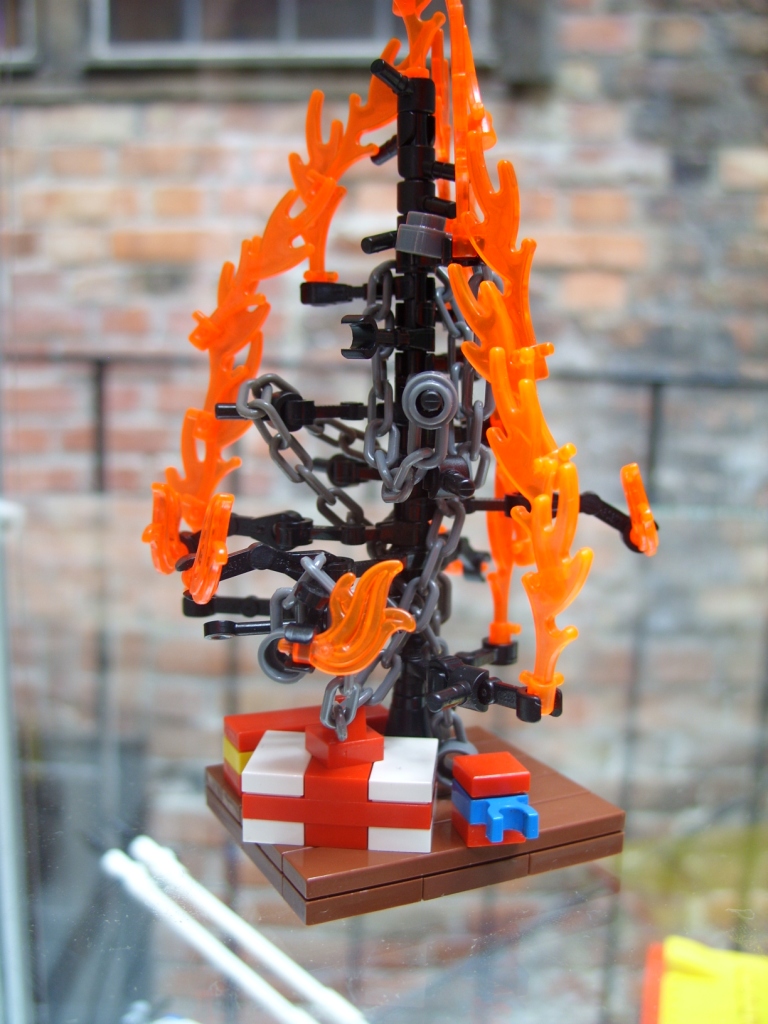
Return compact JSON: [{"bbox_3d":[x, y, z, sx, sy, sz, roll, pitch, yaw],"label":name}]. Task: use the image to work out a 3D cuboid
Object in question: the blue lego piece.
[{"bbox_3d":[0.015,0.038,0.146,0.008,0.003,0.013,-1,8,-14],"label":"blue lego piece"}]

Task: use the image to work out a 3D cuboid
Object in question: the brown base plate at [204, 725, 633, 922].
[{"bbox_3d":[0.003,0.043,0.165,0.048,0.006,0.040,-3,9,-26],"label":"brown base plate"}]

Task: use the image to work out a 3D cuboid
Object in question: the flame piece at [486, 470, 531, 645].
[{"bbox_3d":[0.019,0.007,0.178,0.009,0.032,0.005,7,10,36],"label":"flame piece"}]

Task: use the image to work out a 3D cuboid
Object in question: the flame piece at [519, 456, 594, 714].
[{"bbox_3d":[0.022,0.009,0.142,0.010,0.033,0.005,1,8,0],"label":"flame piece"}]

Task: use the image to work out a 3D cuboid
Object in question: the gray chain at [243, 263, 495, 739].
[{"bbox_3d":[-0.002,-0.004,0.160,0.036,0.063,0.034,1,8,0],"label":"gray chain"}]

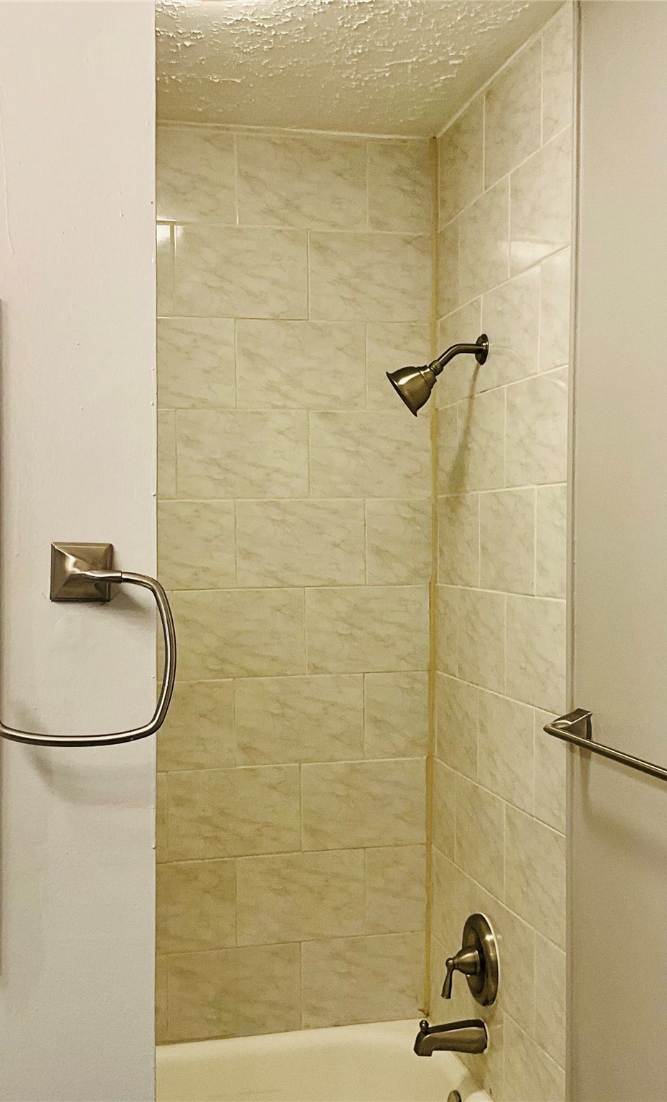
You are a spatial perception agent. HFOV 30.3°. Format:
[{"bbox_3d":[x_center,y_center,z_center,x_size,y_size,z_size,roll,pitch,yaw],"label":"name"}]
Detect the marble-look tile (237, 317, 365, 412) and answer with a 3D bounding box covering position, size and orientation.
[{"bbox_3d":[-0.071,-0.426,2.836,0.308,0.203,0.012,0,1,-15],"label":"marble-look tile"}]

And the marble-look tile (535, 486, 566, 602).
[{"bbox_3d":[0.391,-0.015,2.189,0.010,0.202,0.135,0,1,-13],"label":"marble-look tile"}]

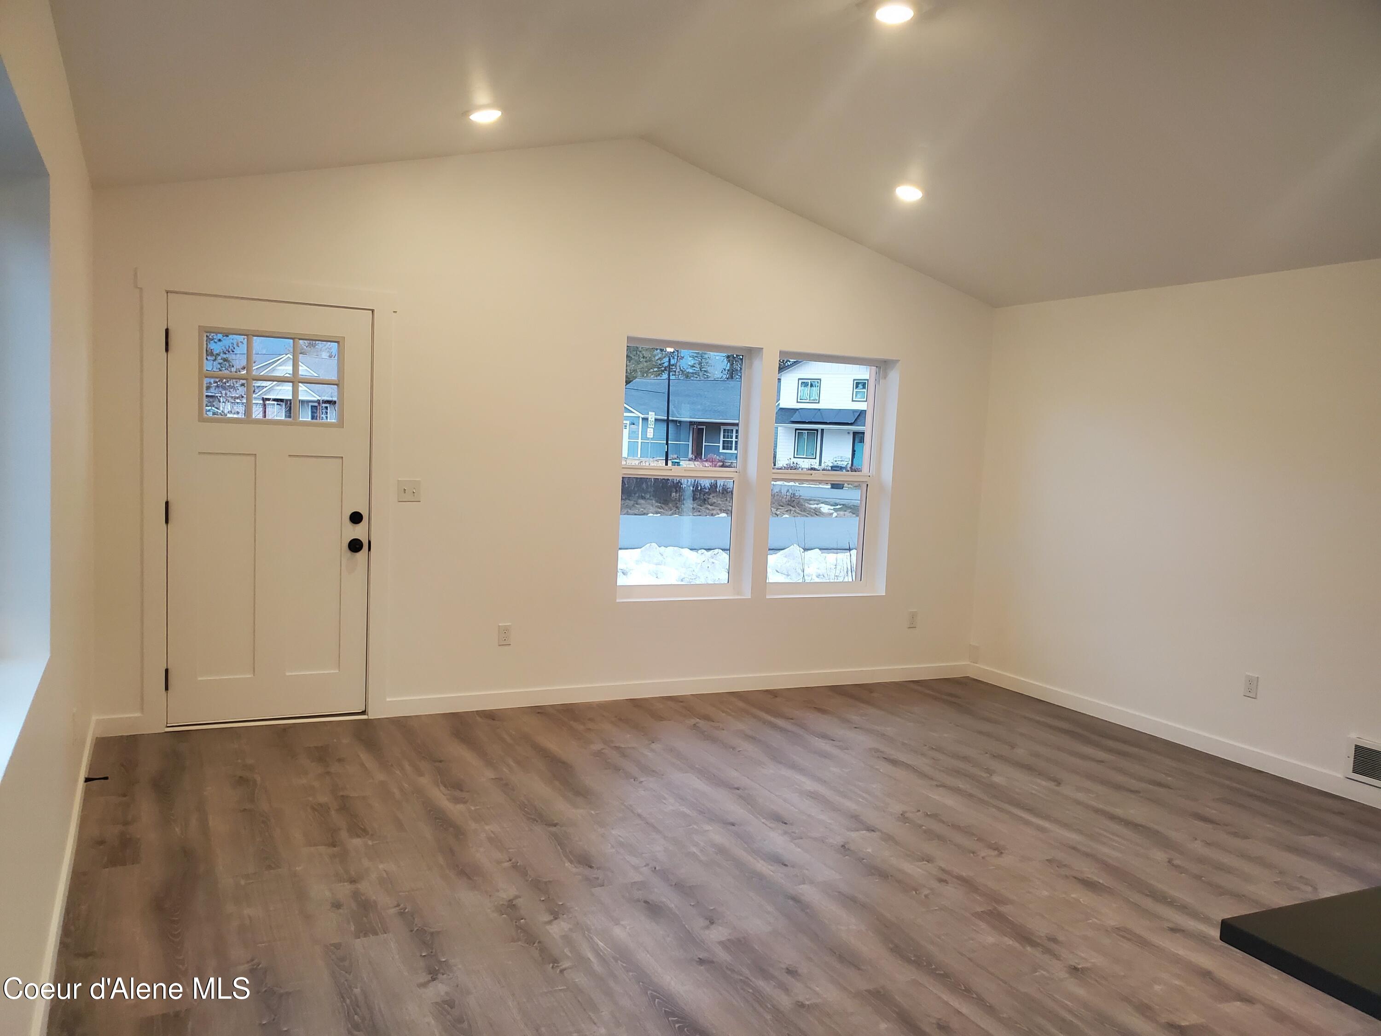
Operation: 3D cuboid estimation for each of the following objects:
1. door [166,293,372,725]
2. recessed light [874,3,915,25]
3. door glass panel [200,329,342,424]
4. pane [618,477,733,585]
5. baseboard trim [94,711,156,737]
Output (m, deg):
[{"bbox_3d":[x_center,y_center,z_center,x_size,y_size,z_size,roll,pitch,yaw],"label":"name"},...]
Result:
[{"bbox_3d":[-2.029,-0.023,5.053,0.910,2.030,0.060,1,5,-27],"label":"door"},{"bbox_3d":[0.746,-1.840,3.784,0.155,0.045,0.155,3,4,0],"label":"recessed light"},{"bbox_3d":[-2.005,-0.670,4.994,0.630,0.420,0.035,1,5,-27],"label":"door glass panel"},{"bbox_3d":[-0.070,0.082,6.173,0.750,0.640,0.030,1,5,-27],"label":"pane"},{"bbox_3d":[-2.631,0.966,4.815,0.235,0.092,0.017,1,5,-27],"label":"baseboard trim"}]

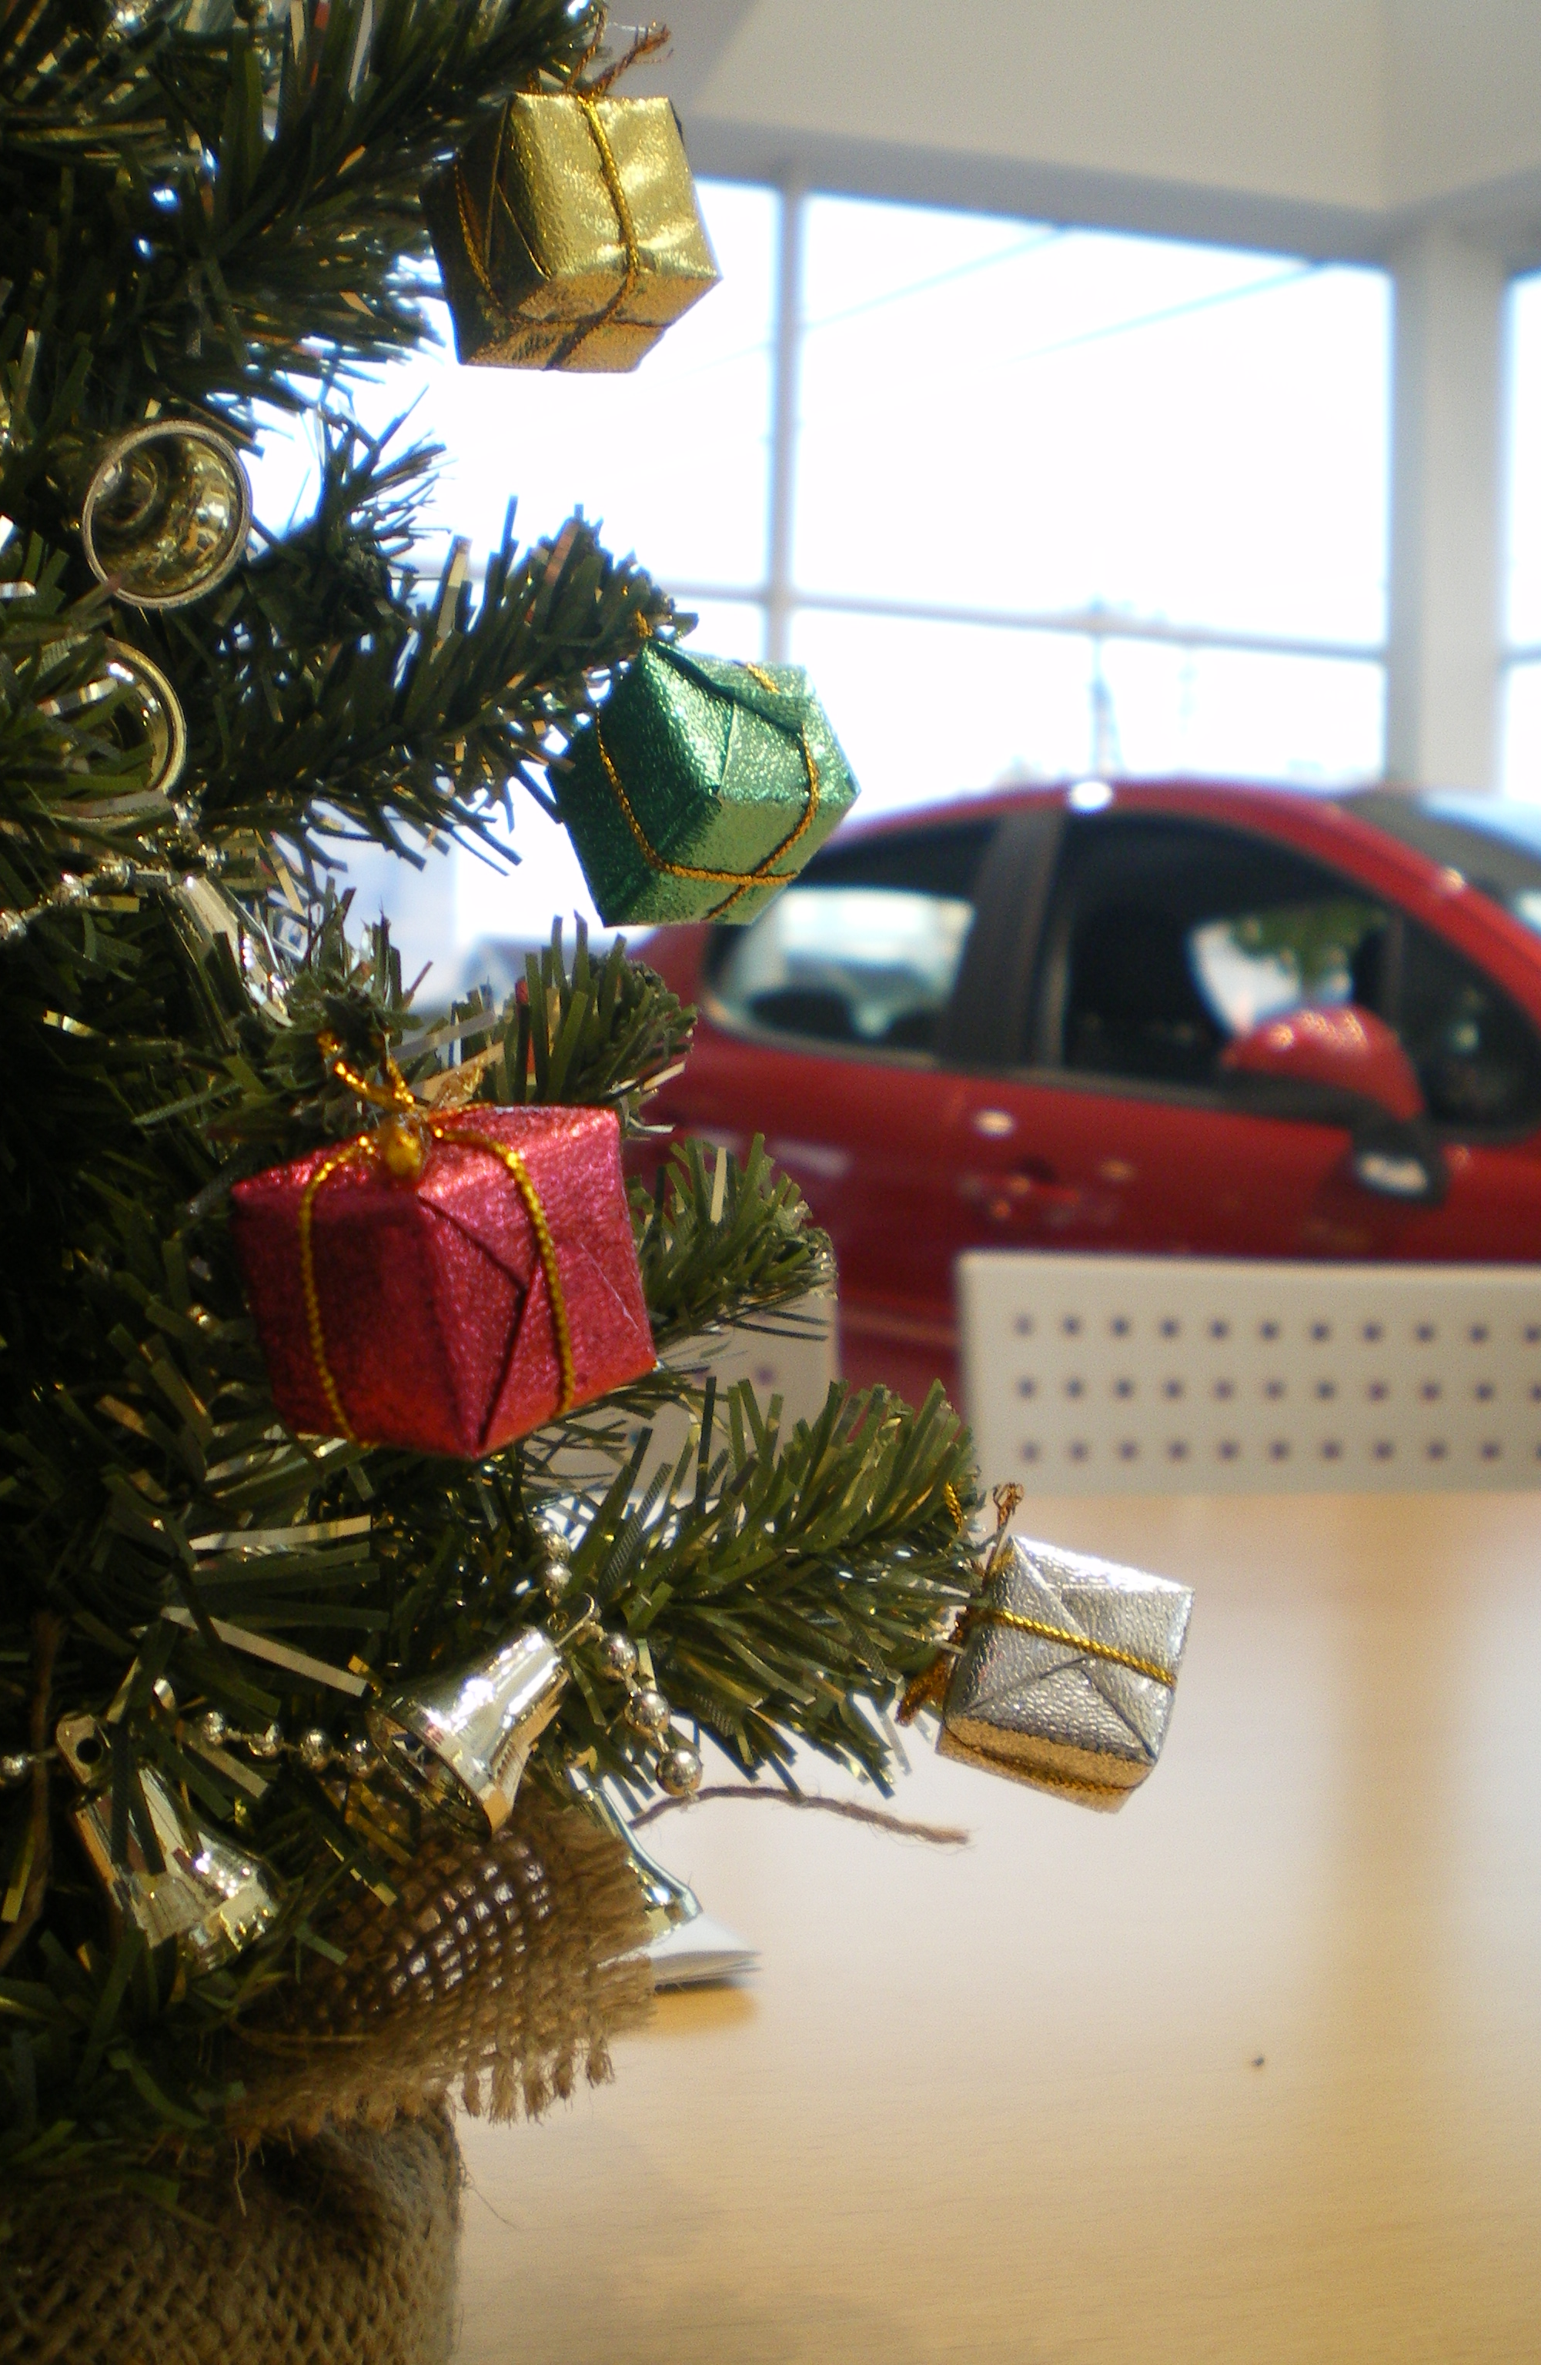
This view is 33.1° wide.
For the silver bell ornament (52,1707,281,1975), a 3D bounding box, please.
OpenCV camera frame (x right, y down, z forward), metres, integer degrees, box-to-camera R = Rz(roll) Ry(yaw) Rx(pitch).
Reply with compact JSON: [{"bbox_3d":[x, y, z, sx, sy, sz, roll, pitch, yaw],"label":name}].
[{"bbox_3d":[-0.081,0.085,0.335,0.024,0.030,0.024,-32,2,0],"label":"silver bell ornament"}]

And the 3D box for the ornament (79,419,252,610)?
[{"bbox_3d":[-0.083,-0.089,0.338,0.024,0.024,0.025,33,0,-40],"label":"ornament"}]

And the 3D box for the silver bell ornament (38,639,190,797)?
[{"bbox_3d":[-0.091,-0.061,0.343,0.024,0.024,0.025,29,0,-33],"label":"silver bell ornament"}]

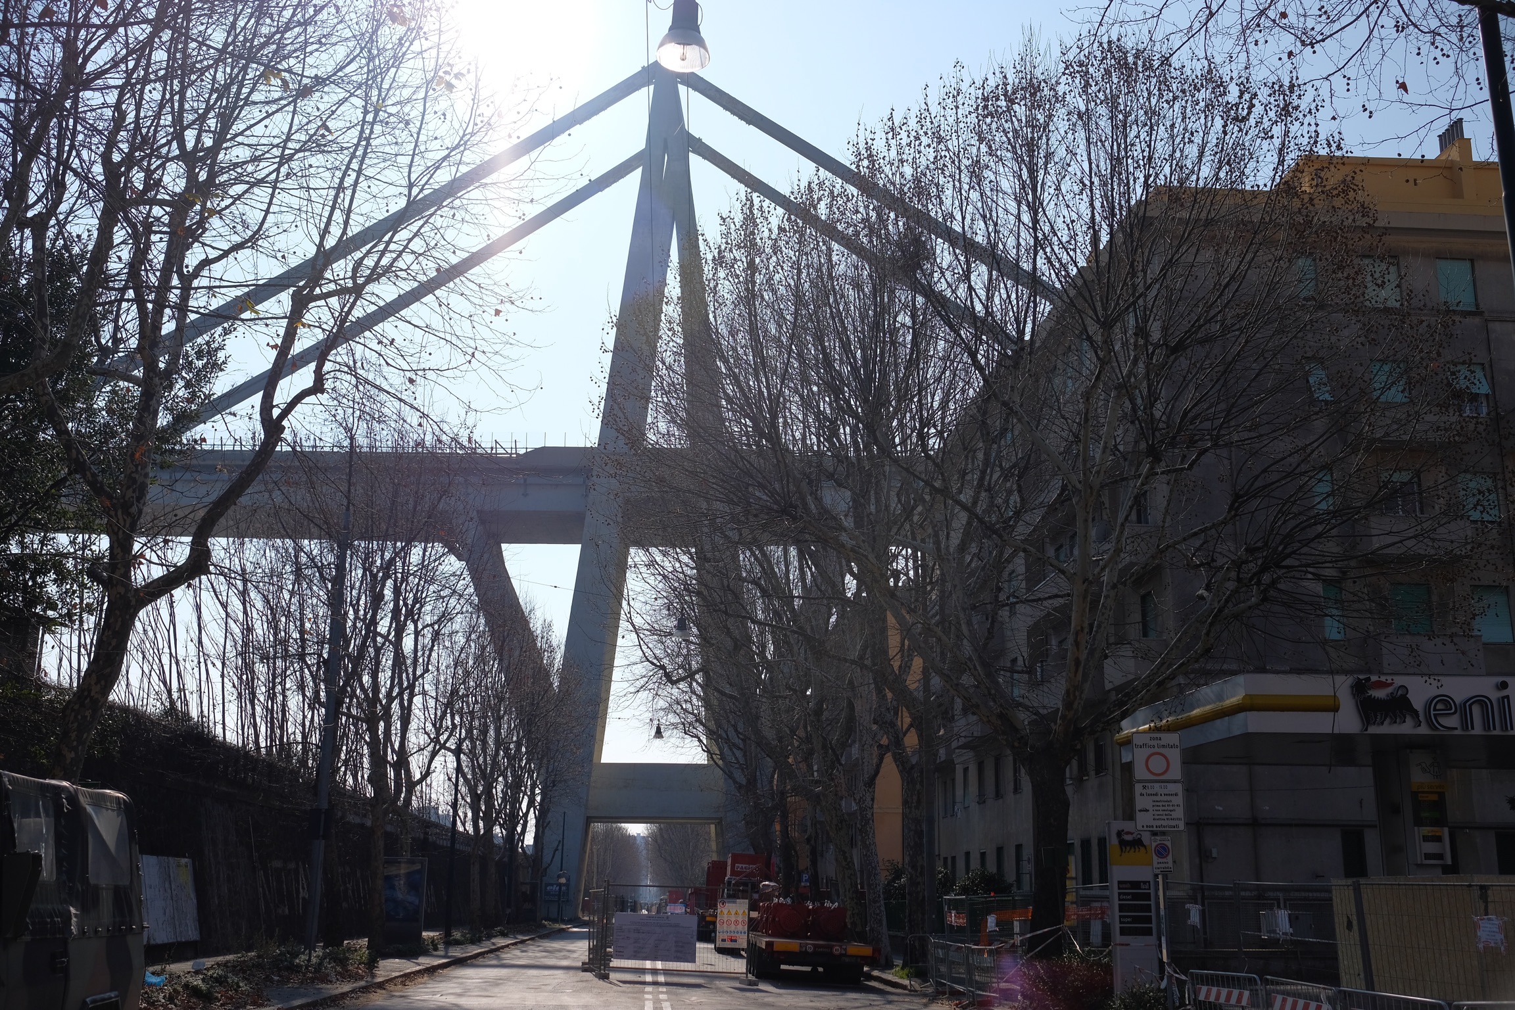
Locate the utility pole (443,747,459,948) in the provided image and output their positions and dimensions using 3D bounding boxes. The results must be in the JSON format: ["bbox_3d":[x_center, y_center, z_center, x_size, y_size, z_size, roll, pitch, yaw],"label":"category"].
[{"bbox_3d":[-11.711,12.970,56.942,0.220,7.480,0.220,1,-15,-1],"label":"utility pole"}]

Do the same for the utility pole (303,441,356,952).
[{"bbox_3d":[-10.963,4.775,37.987,0.320,13.461,0.320,1,-15,-1],"label":"utility pole"}]

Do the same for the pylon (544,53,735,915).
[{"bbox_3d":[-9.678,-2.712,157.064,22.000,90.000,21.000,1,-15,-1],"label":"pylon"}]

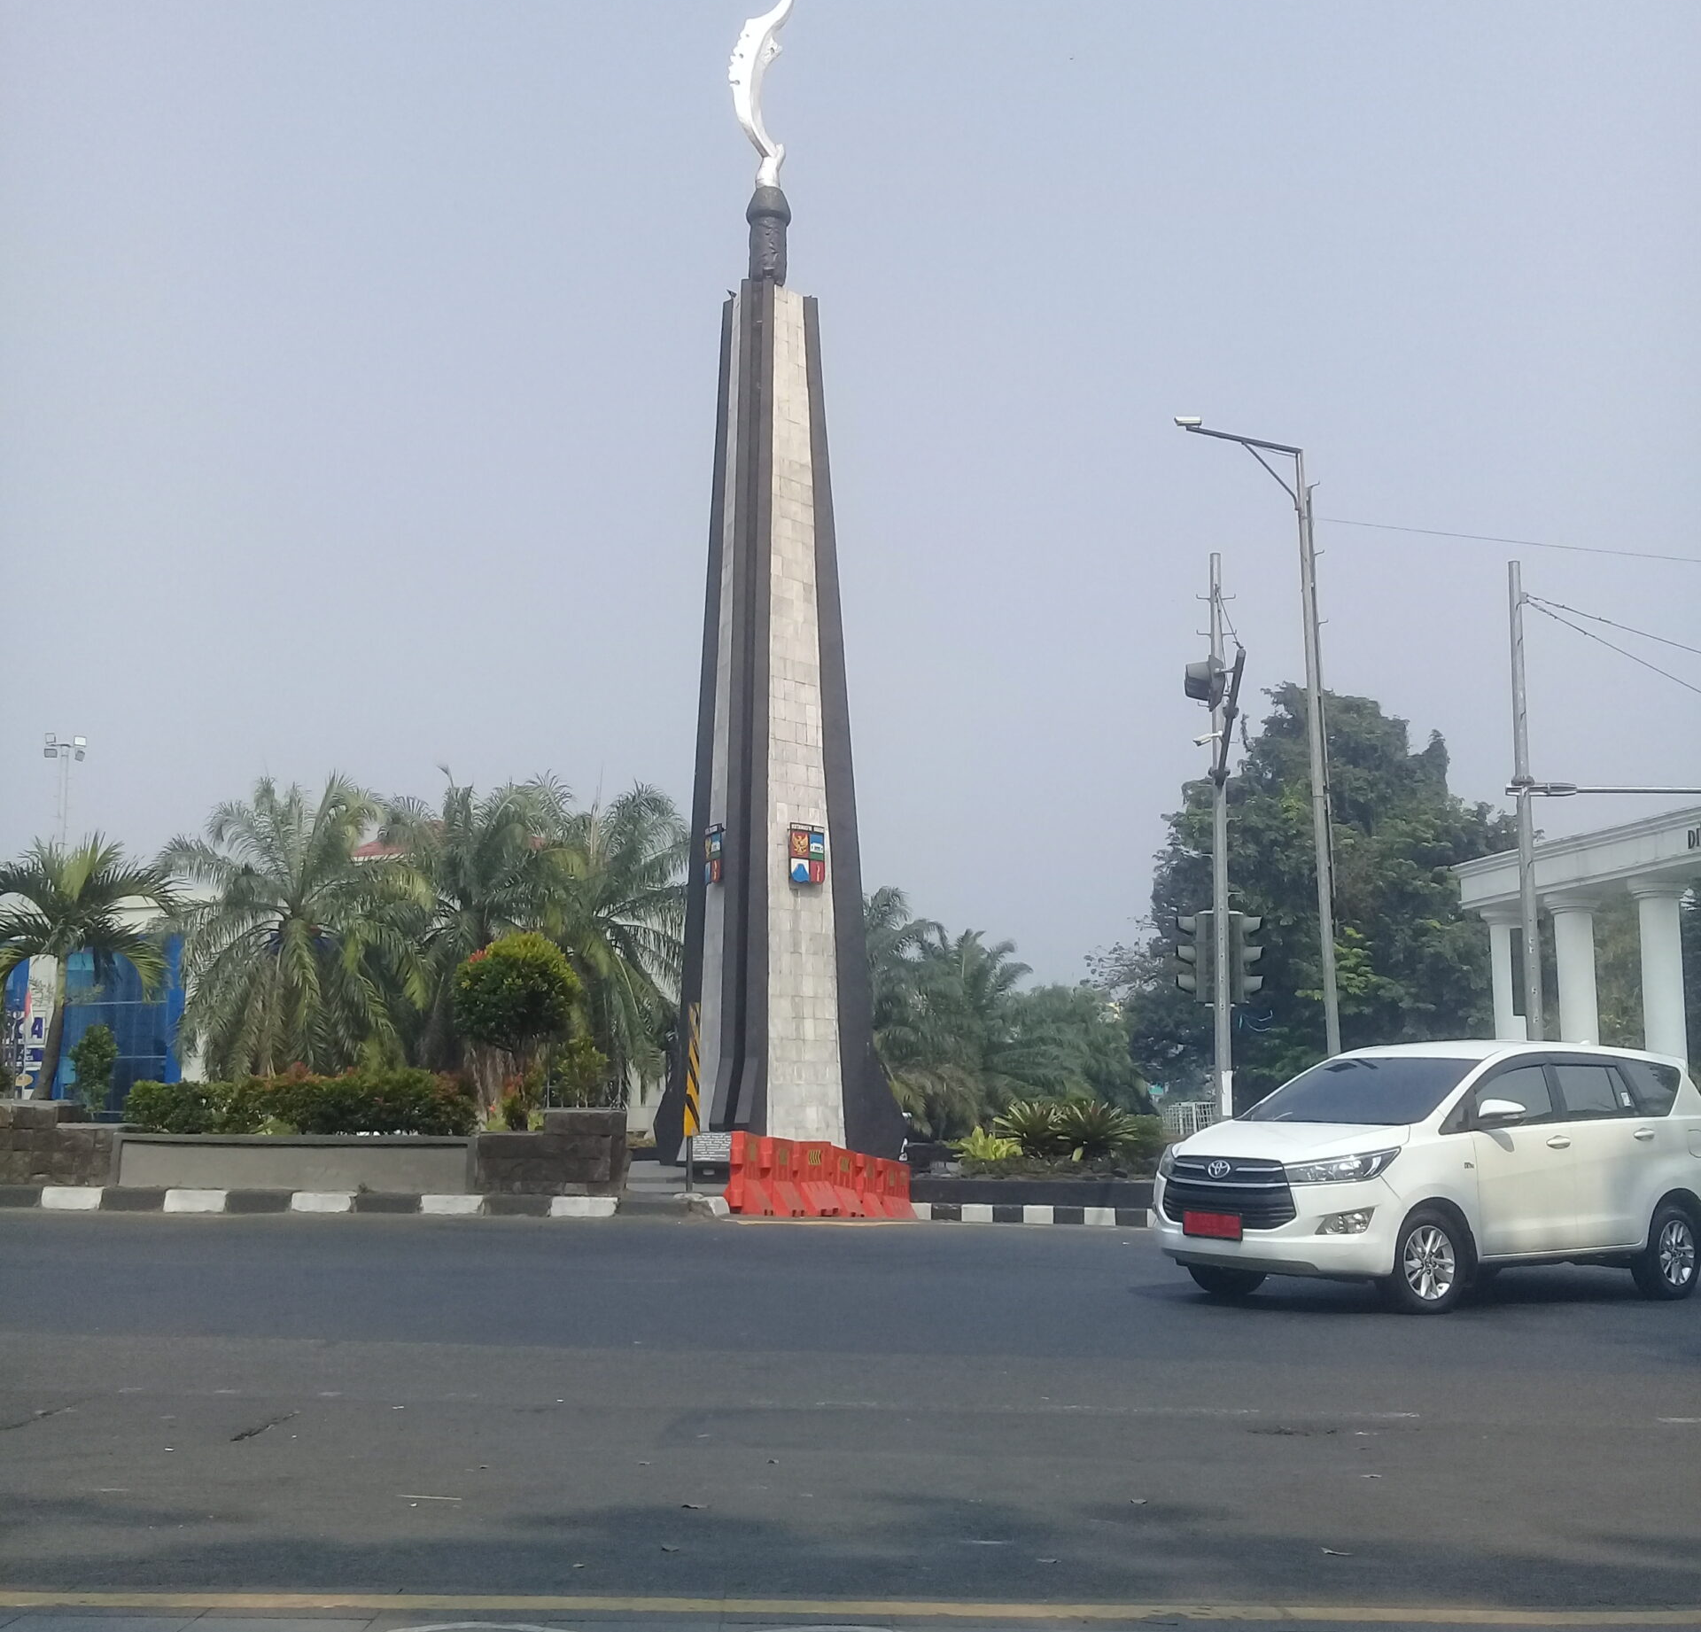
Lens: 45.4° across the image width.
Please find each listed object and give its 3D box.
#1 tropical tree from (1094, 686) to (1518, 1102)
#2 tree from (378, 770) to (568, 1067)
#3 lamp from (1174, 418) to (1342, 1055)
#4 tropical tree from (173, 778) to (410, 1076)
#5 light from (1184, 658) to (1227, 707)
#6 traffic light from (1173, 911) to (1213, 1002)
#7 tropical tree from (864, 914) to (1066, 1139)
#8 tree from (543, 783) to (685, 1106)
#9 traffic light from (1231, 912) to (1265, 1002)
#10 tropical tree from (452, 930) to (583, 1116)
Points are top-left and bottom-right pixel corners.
[{"bbox_3d":[13.524,2.918,60.117,12.200,13.555,12.200,-2,-8,13],"label":"tropical tree"},{"bbox_3d":[-8.531,3.181,45.977,5.100,8.175,5.100,1,-8,-10],"label":"tree"},{"bbox_3d":[5.322,-0.039,26.472,2.050,10.438,0.400,2,-8,-16],"label":"lamp"},{"bbox_3d":[-12.391,3.154,44.974,5.400,8.002,5.400,2,-8,-15],"label":"tropical tree"},{"bbox_3d":[3.655,-1.373,20.847,0.420,0.500,1.100,-2,-8,15],"label":"light"},{"bbox_3d":[4.375,1.788,25.782,0.450,1.130,0.360,-3,-8,23],"label":"traffic light"},{"bbox_3d":[3.411,6.109,58.700,5.900,6.341,5.900,-1,-7,3],"label":"tropical tree"},{"bbox_3d":[-5.398,3.220,44.962,4.700,7.813,4.700,1,-7,-7],"label":"tree"},{"bbox_3d":[5.038,1.788,25.781,0.450,1.130,0.360,1,-7,-6],"label":"traffic light"},{"bbox_3d":[-4.470,2.801,27.168,1.750,2.500,1.750,1,-7,-9],"label":"tropical tree"}]

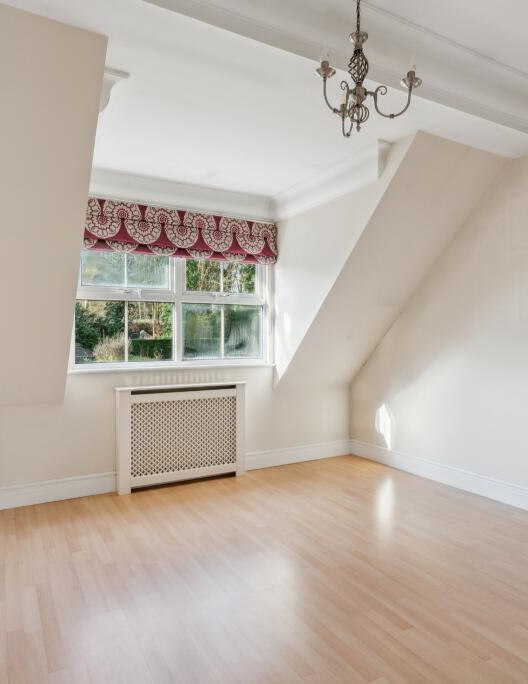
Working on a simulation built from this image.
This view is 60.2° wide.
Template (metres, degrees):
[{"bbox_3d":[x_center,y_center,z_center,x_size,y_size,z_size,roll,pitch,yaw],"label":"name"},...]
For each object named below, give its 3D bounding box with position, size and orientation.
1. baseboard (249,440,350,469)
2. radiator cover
[{"bbox_3d":[0.372,1.104,4.482,1.280,0.162,0.022,0,0,-30],"label":"baseboard"},{"bbox_3d":[-0.664,0.772,3.819,1.120,0.825,0.155,0,0,-30],"label":"radiator cover"}]

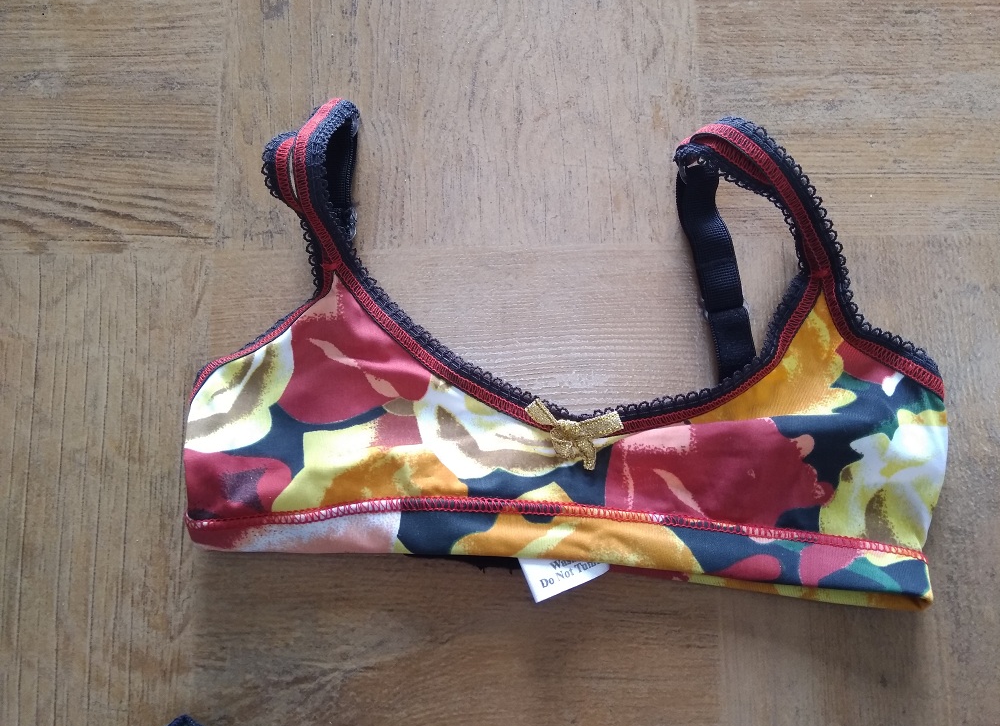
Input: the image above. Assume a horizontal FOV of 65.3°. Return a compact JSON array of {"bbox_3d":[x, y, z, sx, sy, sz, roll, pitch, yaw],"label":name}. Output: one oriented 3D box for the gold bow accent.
[{"bbox_3d":[0.031,0.030,0.327,0.040,0.008,0.029,4,83,-2],"label":"gold bow accent"}]

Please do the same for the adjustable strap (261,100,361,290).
[{"bbox_3d":[-0.080,-0.071,0.332,0.040,0.028,0.078,0,83,-2],"label":"adjustable strap"}]

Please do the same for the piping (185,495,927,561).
[{"bbox_3d":[0.023,0.069,0.326,0.309,0.014,0.020,3,83,-2],"label":"piping"}]

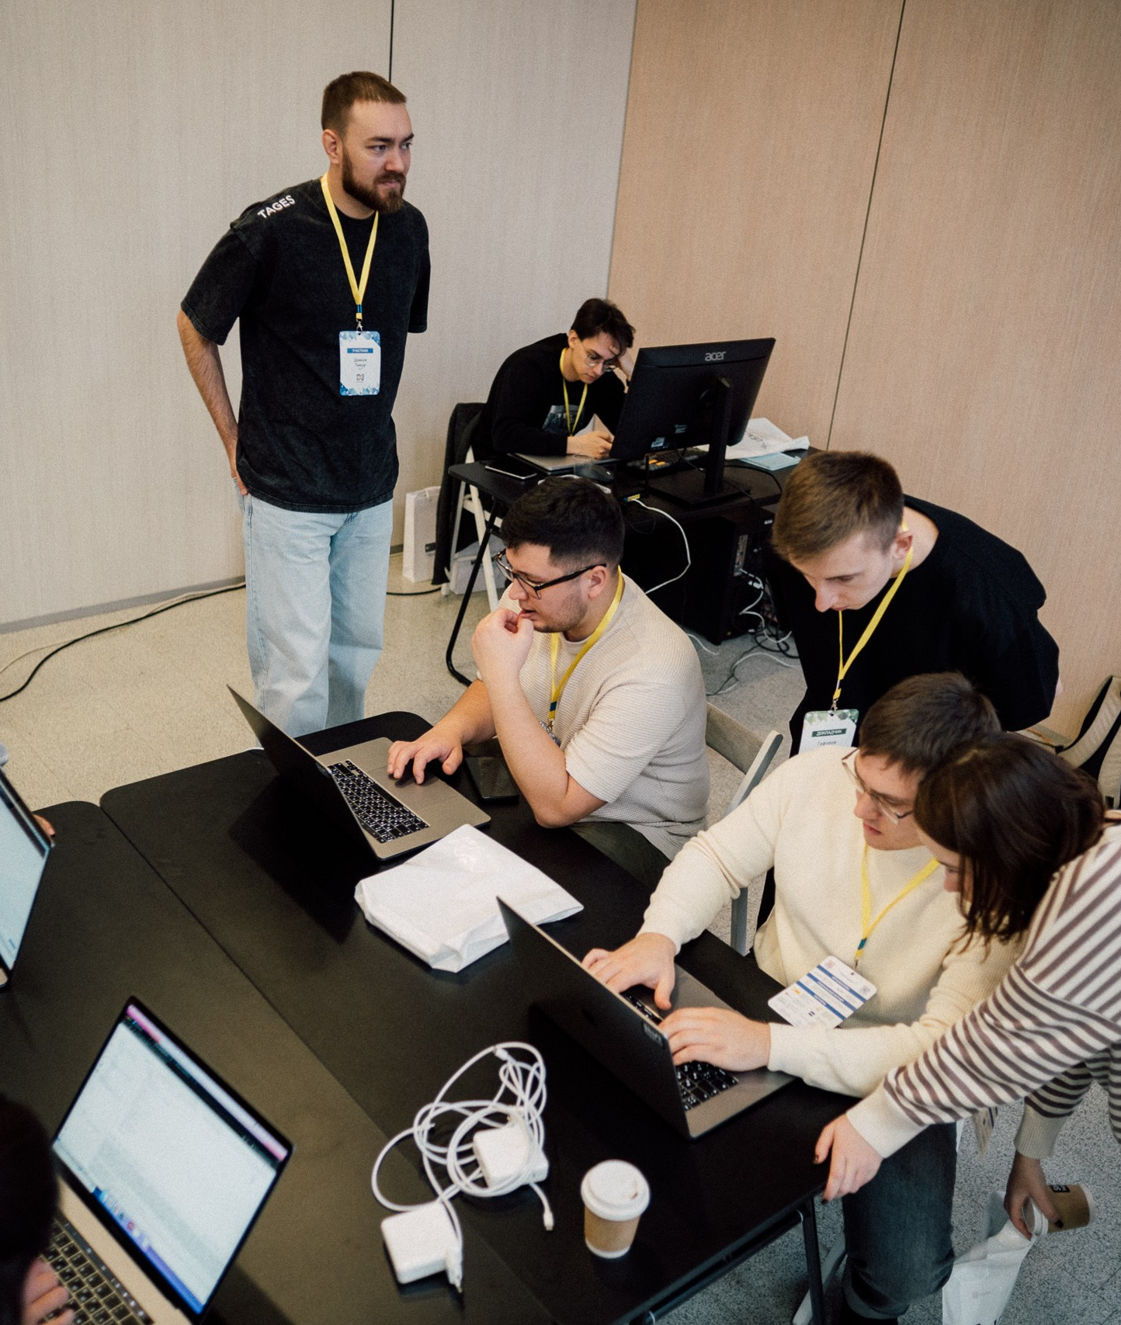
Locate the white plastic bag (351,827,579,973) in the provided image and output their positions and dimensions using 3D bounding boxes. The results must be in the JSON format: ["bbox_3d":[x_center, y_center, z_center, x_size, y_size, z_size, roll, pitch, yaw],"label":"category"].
[{"bbox_3d":[-0.162,0.381,2.212,0.315,0.050,0.305,-15,33,-37],"label":"white plastic bag"}]

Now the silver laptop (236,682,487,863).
[{"bbox_3d":[-0.359,0.167,2.405,0.353,0.230,0.350,-15,33,-37],"label":"silver laptop"}]

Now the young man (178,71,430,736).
[{"bbox_3d":[-0.581,-0.354,3.179,0.530,1.925,0.350,-15,32,-35],"label":"young man"}]

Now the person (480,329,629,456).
[{"bbox_3d":[-0.022,-0.696,4.791,0.520,1.210,0.640,-14,32,-34],"label":"person"}]

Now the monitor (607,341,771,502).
[{"bbox_3d":[0.469,-0.789,4.298,0.612,0.484,0.230,-15,33,-37],"label":"monitor"}]

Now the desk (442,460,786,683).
[{"bbox_3d":[0.333,-0.333,4.728,1.439,0.730,0.692,-15,33,-37],"label":"desk"}]

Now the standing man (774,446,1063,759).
[{"bbox_3d":[0.585,0.254,2.690,0.520,1.470,0.700,22,30,30],"label":"standing man"}]

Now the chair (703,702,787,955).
[{"bbox_3d":[0.136,0.463,2.968,0.480,0.770,0.440,-15,33,-37],"label":"chair"}]

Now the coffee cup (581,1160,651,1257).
[{"bbox_3d":[0.065,0.667,1.610,0.084,0.094,0.084,5,25,-2],"label":"coffee cup"}]

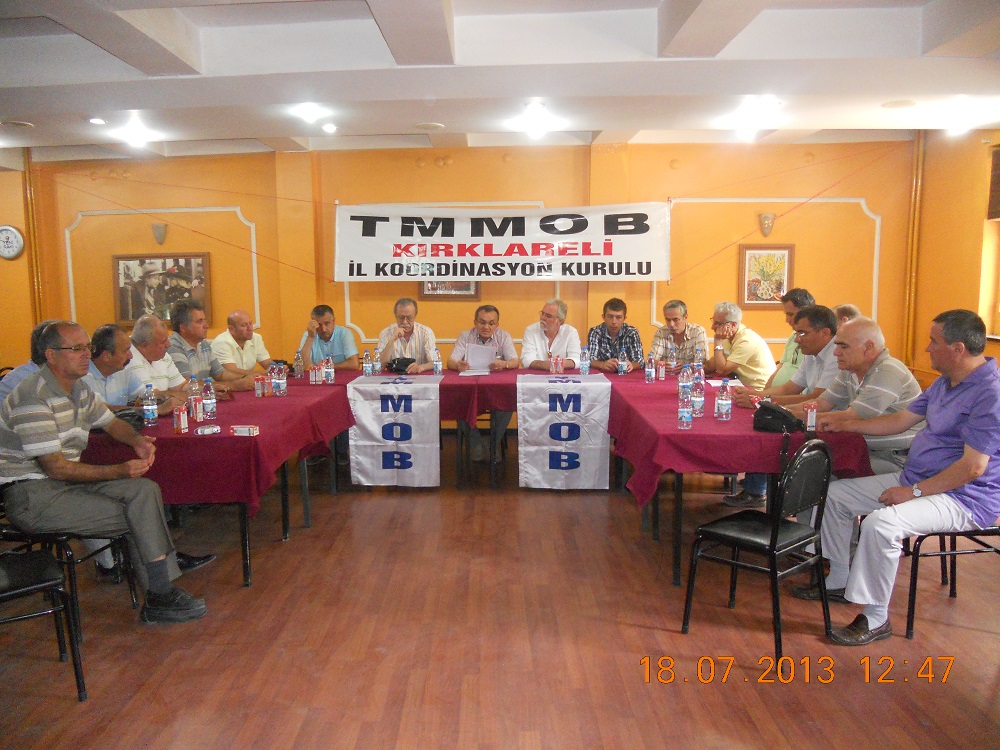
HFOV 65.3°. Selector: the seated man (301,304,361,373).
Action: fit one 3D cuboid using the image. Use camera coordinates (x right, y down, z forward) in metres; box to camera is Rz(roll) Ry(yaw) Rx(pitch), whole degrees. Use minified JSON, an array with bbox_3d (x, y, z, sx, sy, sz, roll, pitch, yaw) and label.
[{"bbox_3d":[-1.395,0.068,6.499,0.540,1.280,0.740,-1,7,-4],"label":"seated man"}]

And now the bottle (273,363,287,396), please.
[{"bbox_3d":[-1.440,0.029,5.114,0.065,0.210,0.065,-1,7,1],"label":"bottle"}]

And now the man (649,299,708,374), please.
[{"bbox_3d":[1.475,0.039,6.419,0.530,1.300,0.740,0,7,6],"label":"man"}]

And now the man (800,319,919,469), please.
[{"bbox_3d":[1.935,0.331,4.154,0.780,1.260,0.530,-1,7,1],"label":"man"}]

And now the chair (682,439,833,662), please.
[{"bbox_3d":[1.058,0.655,3.174,0.450,0.870,0.480,-7,10,-44],"label":"chair"}]

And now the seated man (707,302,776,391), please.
[{"bbox_3d":[1.819,0.128,5.802,0.828,1.333,0.556,-2,7,-9],"label":"seated man"}]

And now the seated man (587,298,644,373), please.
[{"bbox_3d":[0.970,0.026,6.623,0.556,1.343,0.788,0,7,3],"label":"seated man"}]

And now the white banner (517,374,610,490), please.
[{"bbox_3d":[0.471,0.409,5.917,0.677,0.773,0.505,0,7,1],"label":"white banner"}]

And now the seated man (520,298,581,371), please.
[{"bbox_3d":[0.415,0.038,6.469,0.530,1.310,0.740,-1,7,1],"label":"seated man"}]

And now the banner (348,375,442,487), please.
[{"bbox_3d":[-0.771,0.412,5.916,0.677,0.758,0.505,0,7,1],"label":"banner"}]

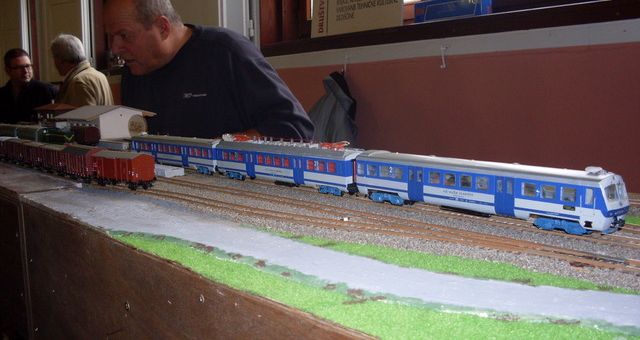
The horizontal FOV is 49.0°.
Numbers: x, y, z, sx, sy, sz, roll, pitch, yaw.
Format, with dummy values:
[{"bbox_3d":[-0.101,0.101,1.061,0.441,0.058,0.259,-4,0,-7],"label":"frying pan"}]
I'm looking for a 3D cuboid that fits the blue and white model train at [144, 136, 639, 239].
[{"bbox_3d":[-0.035,-0.008,0.764,0.033,0.052,0.770,-6,8,-37],"label":"blue and white model train"}]

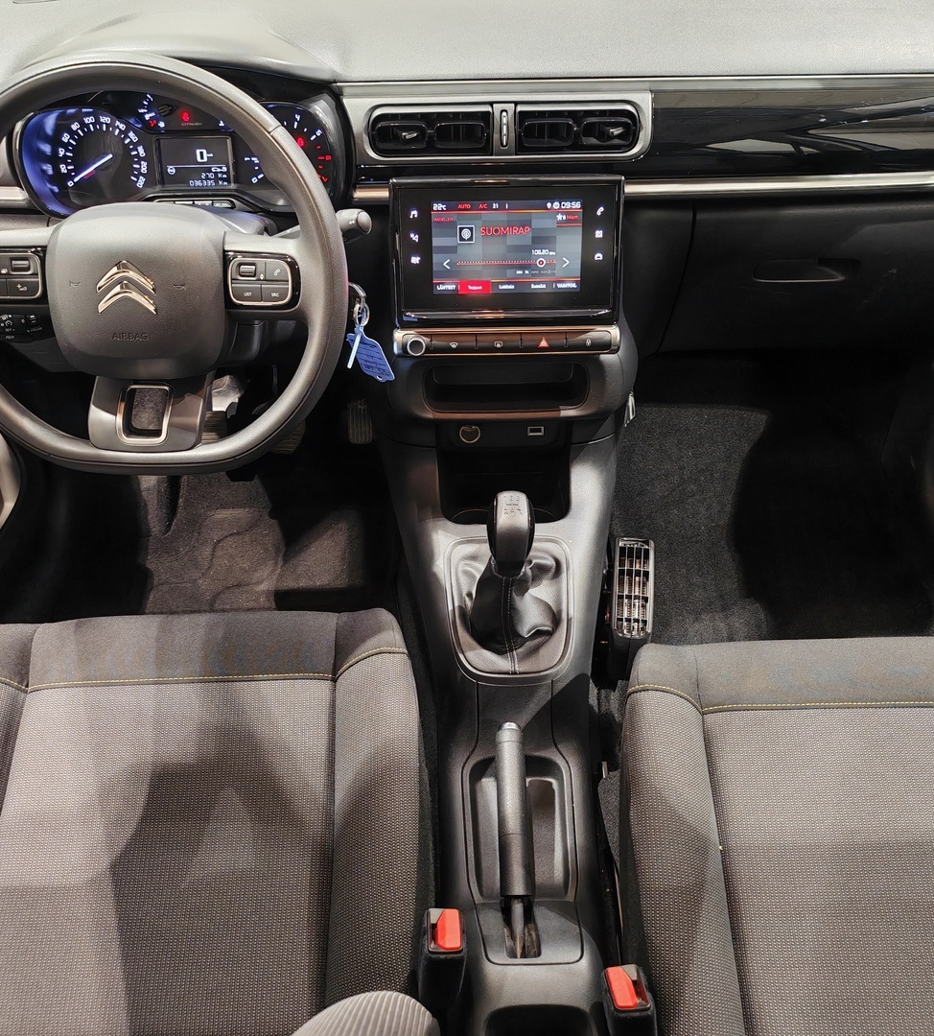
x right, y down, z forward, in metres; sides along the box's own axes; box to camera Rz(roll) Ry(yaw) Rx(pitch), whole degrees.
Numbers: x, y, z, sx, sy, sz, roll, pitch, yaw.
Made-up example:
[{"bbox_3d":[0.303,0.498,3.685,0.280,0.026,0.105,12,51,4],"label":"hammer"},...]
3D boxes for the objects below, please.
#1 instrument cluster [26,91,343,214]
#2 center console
[{"bbox_3d":[-0.298,-0.380,1.086,0.325,0.125,0.085,-1,20,0],"label":"instrument cluster"},{"bbox_3d":[0.048,0.104,0.971,0.270,0.600,0.840,-1,38,0],"label":"center console"}]

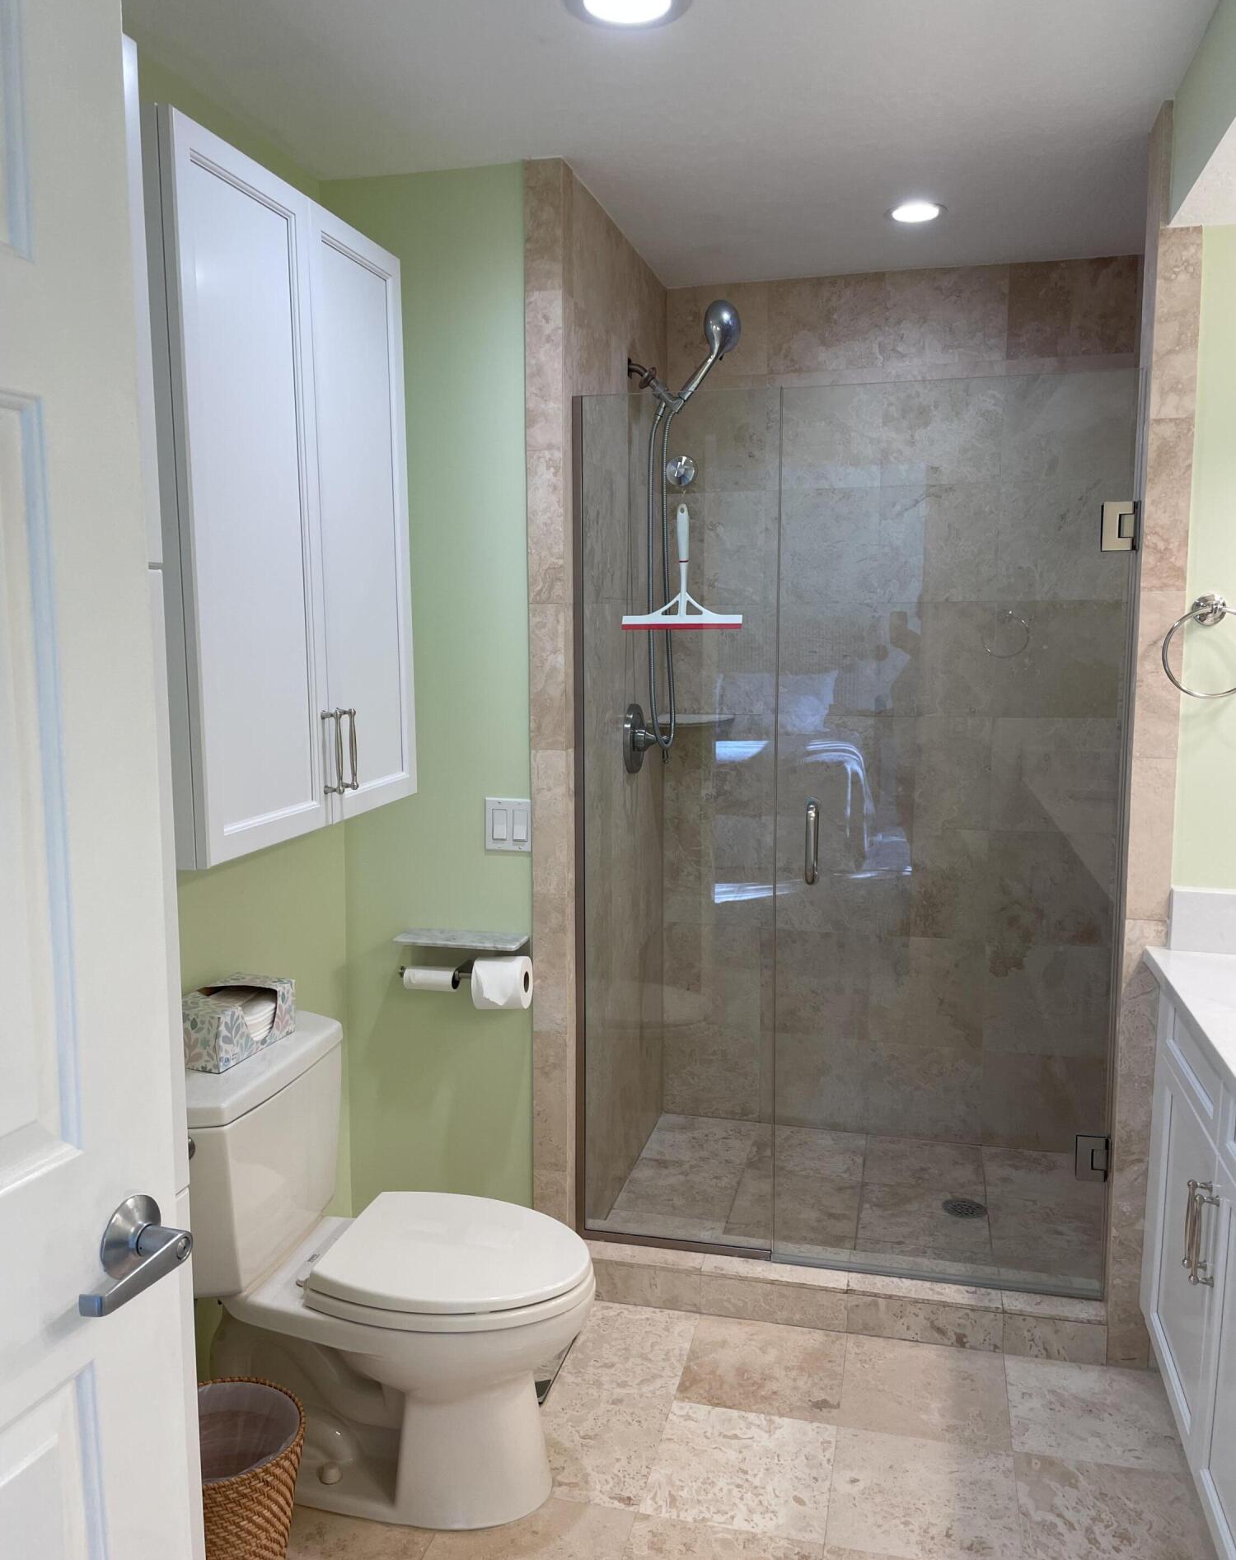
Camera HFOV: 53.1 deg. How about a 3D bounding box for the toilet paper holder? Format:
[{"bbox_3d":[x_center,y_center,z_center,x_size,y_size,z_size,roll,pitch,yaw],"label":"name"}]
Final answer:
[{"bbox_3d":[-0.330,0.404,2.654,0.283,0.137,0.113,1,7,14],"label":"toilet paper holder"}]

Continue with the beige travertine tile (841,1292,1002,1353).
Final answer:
[{"bbox_3d":[0.627,1.107,2.531,0.308,0.094,0.015,1,7,14],"label":"beige travertine tile"}]

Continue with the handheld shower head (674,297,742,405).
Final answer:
[{"bbox_3d":[0.219,-1.038,3.004,0.101,0.258,0.106,19,12,-37],"label":"handheld shower head"}]

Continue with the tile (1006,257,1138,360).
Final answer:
[{"bbox_3d":[1.163,-1.206,3.173,0.310,0.242,0.012,1,7,14],"label":"tile"}]

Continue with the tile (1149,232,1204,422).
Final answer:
[{"bbox_3d":[0.979,-0.796,2.174,0.072,0.331,0.015,1,7,14],"label":"tile"}]

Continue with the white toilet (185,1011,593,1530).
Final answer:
[{"bbox_3d":[-0.395,0.854,2.160,0.714,0.724,0.433,1,7,14],"label":"white toilet"}]

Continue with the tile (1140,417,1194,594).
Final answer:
[{"bbox_3d":[1.009,-0.503,2.274,0.078,0.310,0.012,1,7,14],"label":"tile"}]

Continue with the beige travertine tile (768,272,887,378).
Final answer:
[{"bbox_3d":[0.557,-1.213,3.304,0.307,0.239,0.015,1,7,14],"label":"beige travertine tile"}]

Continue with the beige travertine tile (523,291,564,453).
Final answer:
[{"bbox_3d":[-0.147,-0.832,2.525,0.080,0.310,0.012,1,7,14],"label":"beige travertine tile"}]

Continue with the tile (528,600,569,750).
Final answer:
[{"bbox_3d":[-0.141,-0.214,2.571,0.086,0.307,0.015,1,7,14],"label":"tile"}]

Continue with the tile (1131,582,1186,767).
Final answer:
[{"bbox_3d":[0.979,-0.196,2.251,0.073,0.308,0.015,1,7,14],"label":"tile"}]

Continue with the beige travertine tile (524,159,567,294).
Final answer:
[{"bbox_3d":[-0.142,-1.099,2.458,0.085,0.252,0.015,1,7,14],"label":"beige travertine tile"}]

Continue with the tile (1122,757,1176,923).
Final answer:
[{"bbox_3d":[1.012,0.112,2.346,0.078,0.310,0.012,1,7,14],"label":"tile"}]

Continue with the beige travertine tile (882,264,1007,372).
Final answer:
[{"bbox_3d":[0.855,-1.205,3.231,0.307,0.239,0.015,1,7,14],"label":"beige travertine tile"}]

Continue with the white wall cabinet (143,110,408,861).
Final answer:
[{"bbox_3d":[-0.625,-0.423,2.060,0.283,1.010,0.720,1,7,14],"label":"white wall cabinet"}]

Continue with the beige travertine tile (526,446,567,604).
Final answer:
[{"bbox_3d":[-0.142,-0.518,2.532,0.086,0.307,0.015,1,7,14],"label":"beige travertine tile"}]

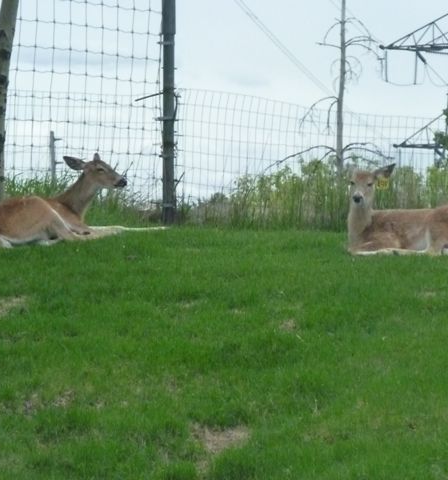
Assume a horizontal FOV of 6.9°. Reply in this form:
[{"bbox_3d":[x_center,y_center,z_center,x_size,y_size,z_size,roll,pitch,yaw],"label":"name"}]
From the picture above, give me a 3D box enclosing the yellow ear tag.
[{"bbox_3d":[1.173,-0.408,27.200,0.092,0.090,0.012,0,-2,-3],"label":"yellow ear tag"}]

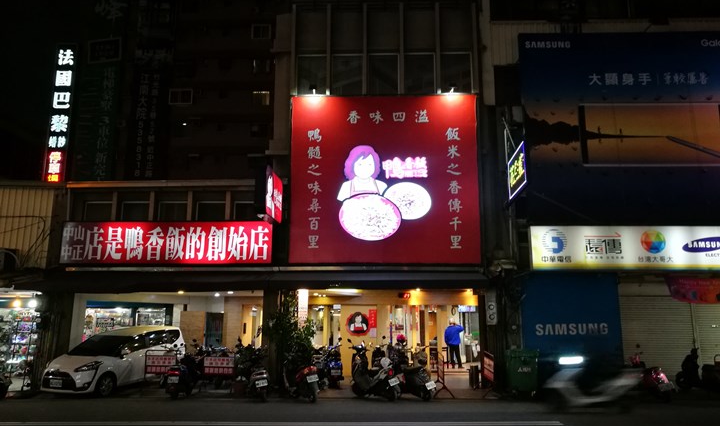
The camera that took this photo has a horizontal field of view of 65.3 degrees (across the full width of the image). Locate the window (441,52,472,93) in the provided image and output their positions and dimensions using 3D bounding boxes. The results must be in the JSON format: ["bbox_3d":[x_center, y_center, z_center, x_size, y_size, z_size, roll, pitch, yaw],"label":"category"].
[{"bbox_3d":[2.698,-3.903,15.817,0.940,1.365,0.100,0,-11,1],"label":"window"}]

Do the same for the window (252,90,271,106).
[{"bbox_3d":[-7.929,-9.259,45.206,1.449,1.284,0.150,0,-11,1],"label":"window"}]

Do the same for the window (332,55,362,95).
[{"bbox_3d":[-0.354,-3.892,15.887,0.906,1.310,0.100,0,-11,1],"label":"window"}]

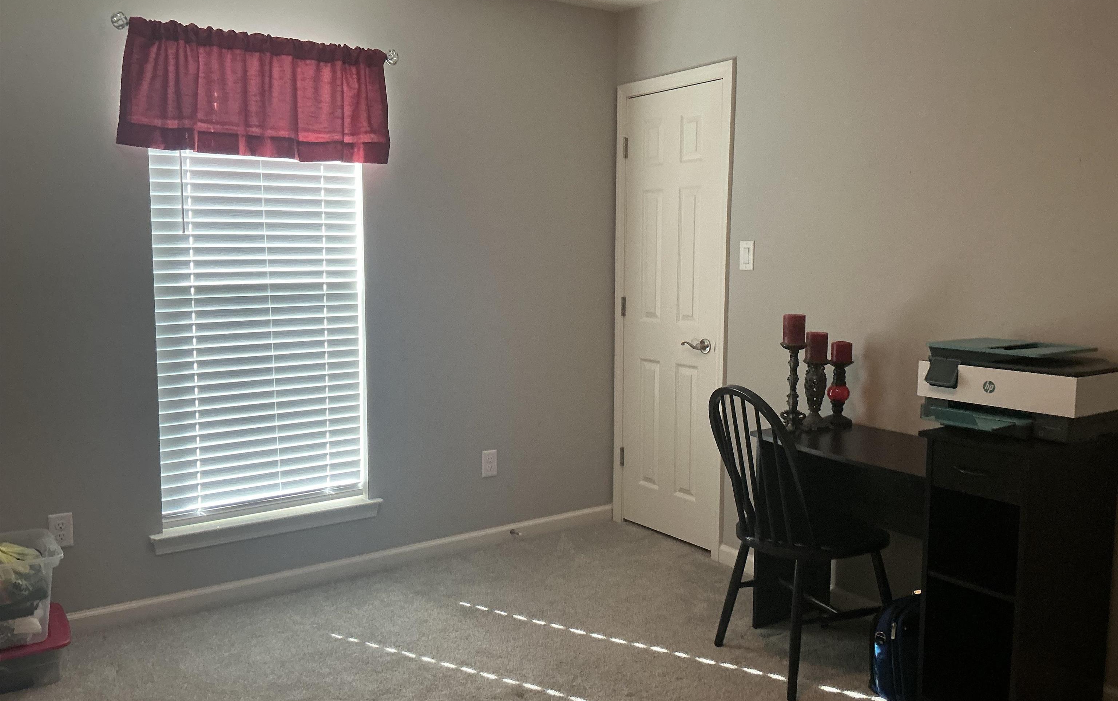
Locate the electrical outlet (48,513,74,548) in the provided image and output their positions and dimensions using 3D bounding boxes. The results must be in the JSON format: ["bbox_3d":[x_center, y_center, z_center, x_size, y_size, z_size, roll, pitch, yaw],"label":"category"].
[{"bbox_3d":[-1.714,0.621,3.115,0.072,0.116,0.009,-5,8,-35],"label":"electrical outlet"}]

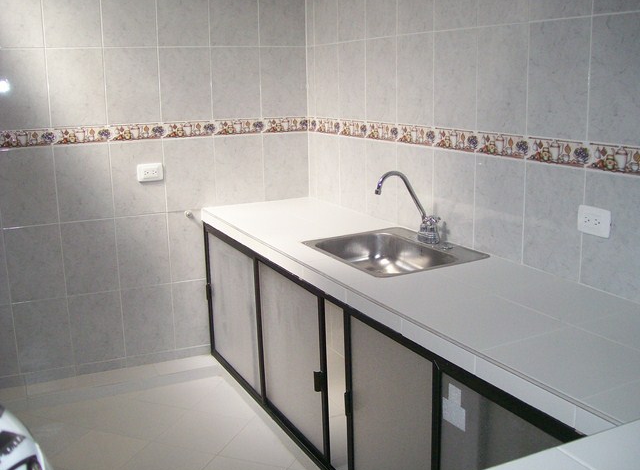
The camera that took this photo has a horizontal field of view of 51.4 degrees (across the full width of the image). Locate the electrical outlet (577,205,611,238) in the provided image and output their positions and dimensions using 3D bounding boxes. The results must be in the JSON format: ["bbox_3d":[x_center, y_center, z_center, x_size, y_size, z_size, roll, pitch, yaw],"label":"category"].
[{"bbox_3d":[0.767,-0.038,1.860,0.013,0.078,0.117,-7,14,-26],"label":"electrical outlet"}]

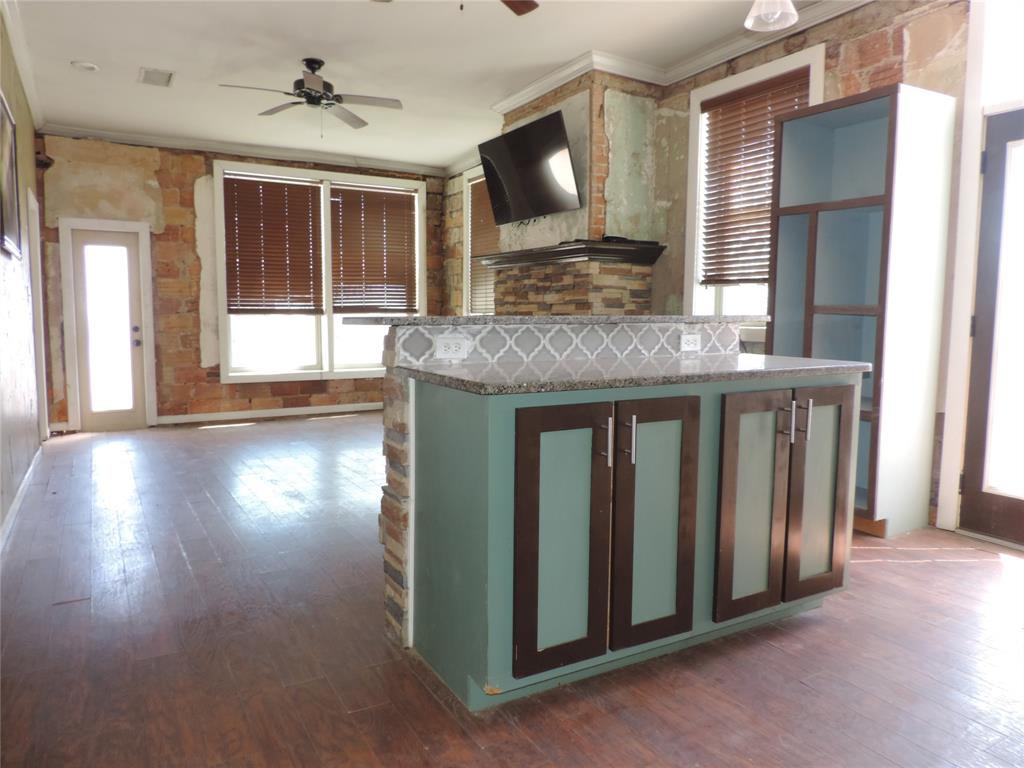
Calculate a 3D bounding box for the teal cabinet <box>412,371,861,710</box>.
[{"bbox_3d":[0.470,0.420,2.465,1.521,0.909,0.560,-3,7,-29],"label":"teal cabinet"}]

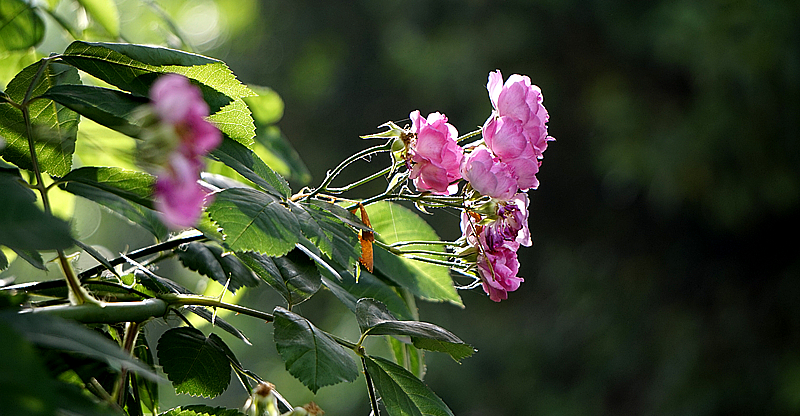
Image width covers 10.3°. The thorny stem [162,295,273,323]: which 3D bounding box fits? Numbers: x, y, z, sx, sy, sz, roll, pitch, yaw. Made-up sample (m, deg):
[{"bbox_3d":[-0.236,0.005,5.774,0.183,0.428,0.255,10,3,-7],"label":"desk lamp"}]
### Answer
[{"bbox_3d":[-0.074,0.041,1.800,0.049,0.006,0.007,11,0,0],"label":"thorny stem"}]

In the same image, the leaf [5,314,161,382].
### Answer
[{"bbox_3d":[-0.120,0.053,1.690,0.066,0.010,0.030,23,27,0],"label":"leaf"}]

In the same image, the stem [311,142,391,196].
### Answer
[{"bbox_3d":[-0.020,-0.016,1.800,0.041,0.008,0.008,-31,0,0],"label":"stem"}]

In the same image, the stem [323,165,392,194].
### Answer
[{"bbox_3d":[-0.017,-0.012,1.800,0.031,0.004,0.006,-23,0,0],"label":"stem"}]

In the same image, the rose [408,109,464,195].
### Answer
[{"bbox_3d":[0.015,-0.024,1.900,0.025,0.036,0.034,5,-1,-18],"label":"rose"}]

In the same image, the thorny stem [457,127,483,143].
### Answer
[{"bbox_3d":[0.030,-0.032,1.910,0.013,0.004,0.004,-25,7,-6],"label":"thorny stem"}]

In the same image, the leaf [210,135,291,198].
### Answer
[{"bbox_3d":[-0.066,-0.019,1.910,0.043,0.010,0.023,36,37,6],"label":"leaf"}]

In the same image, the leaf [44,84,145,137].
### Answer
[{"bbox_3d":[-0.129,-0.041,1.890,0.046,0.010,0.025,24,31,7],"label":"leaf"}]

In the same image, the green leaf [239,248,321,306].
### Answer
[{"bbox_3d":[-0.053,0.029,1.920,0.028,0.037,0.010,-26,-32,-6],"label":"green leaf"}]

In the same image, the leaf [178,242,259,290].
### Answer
[{"bbox_3d":[-0.075,0.024,1.830,0.040,0.009,0.024,25,39,9],"label":"leaf"}]

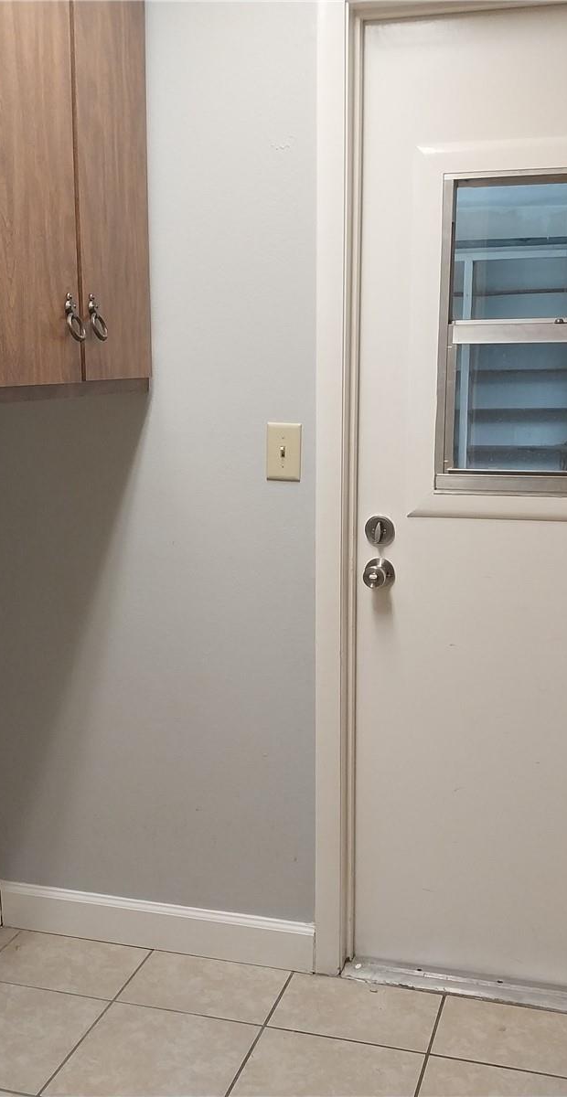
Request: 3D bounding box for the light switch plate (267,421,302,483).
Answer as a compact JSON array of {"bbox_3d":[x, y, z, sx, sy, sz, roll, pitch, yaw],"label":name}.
[{"bbox_3d":[0.002,-0.198,2.278,0.071,0.117,0.012,2,9,15],"label":"light switch plate"}]

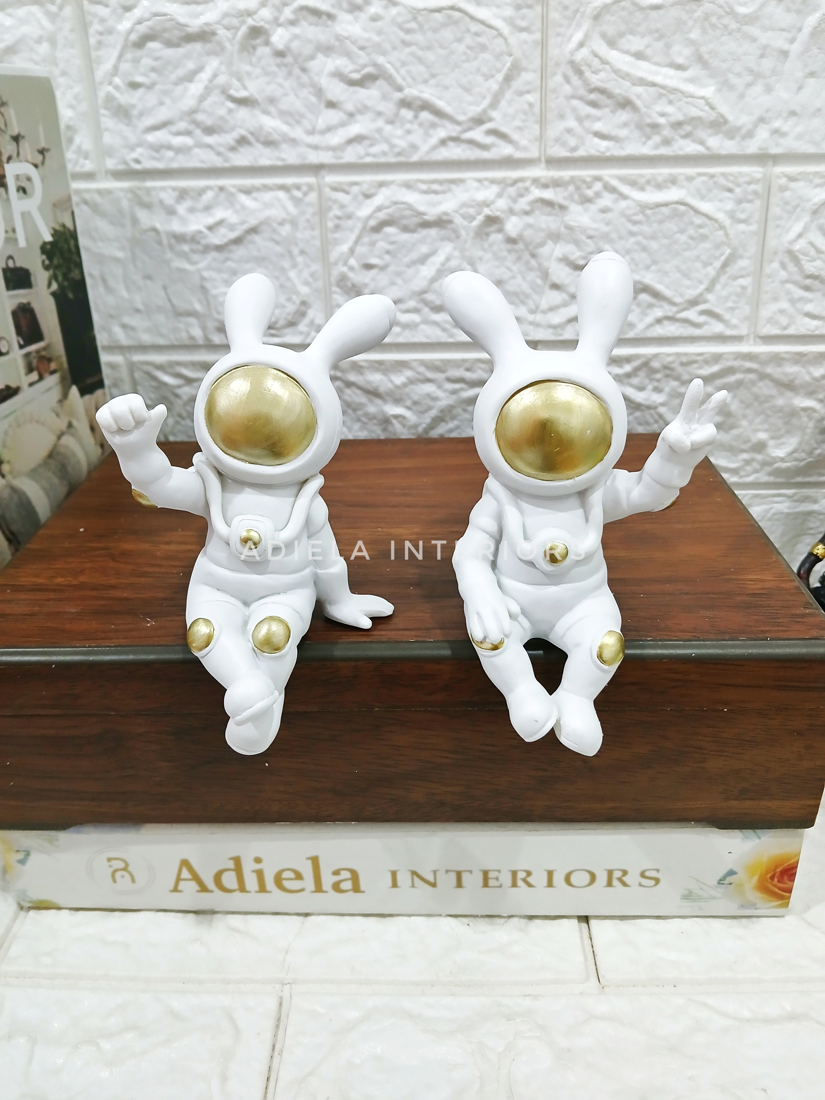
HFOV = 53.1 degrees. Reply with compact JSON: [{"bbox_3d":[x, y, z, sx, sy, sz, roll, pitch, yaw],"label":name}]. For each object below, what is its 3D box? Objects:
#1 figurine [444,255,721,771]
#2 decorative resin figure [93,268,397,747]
[{"bbox_3d":[0.046,-0.011,0.231,0.075,0.135,0.059,3,28,5],"label":"figurine"},{"bbox_3d":[-0.045,-0.009,0.232,0.079,0.130,0.060,0,28,0],"label":"decorative resin figure"}]

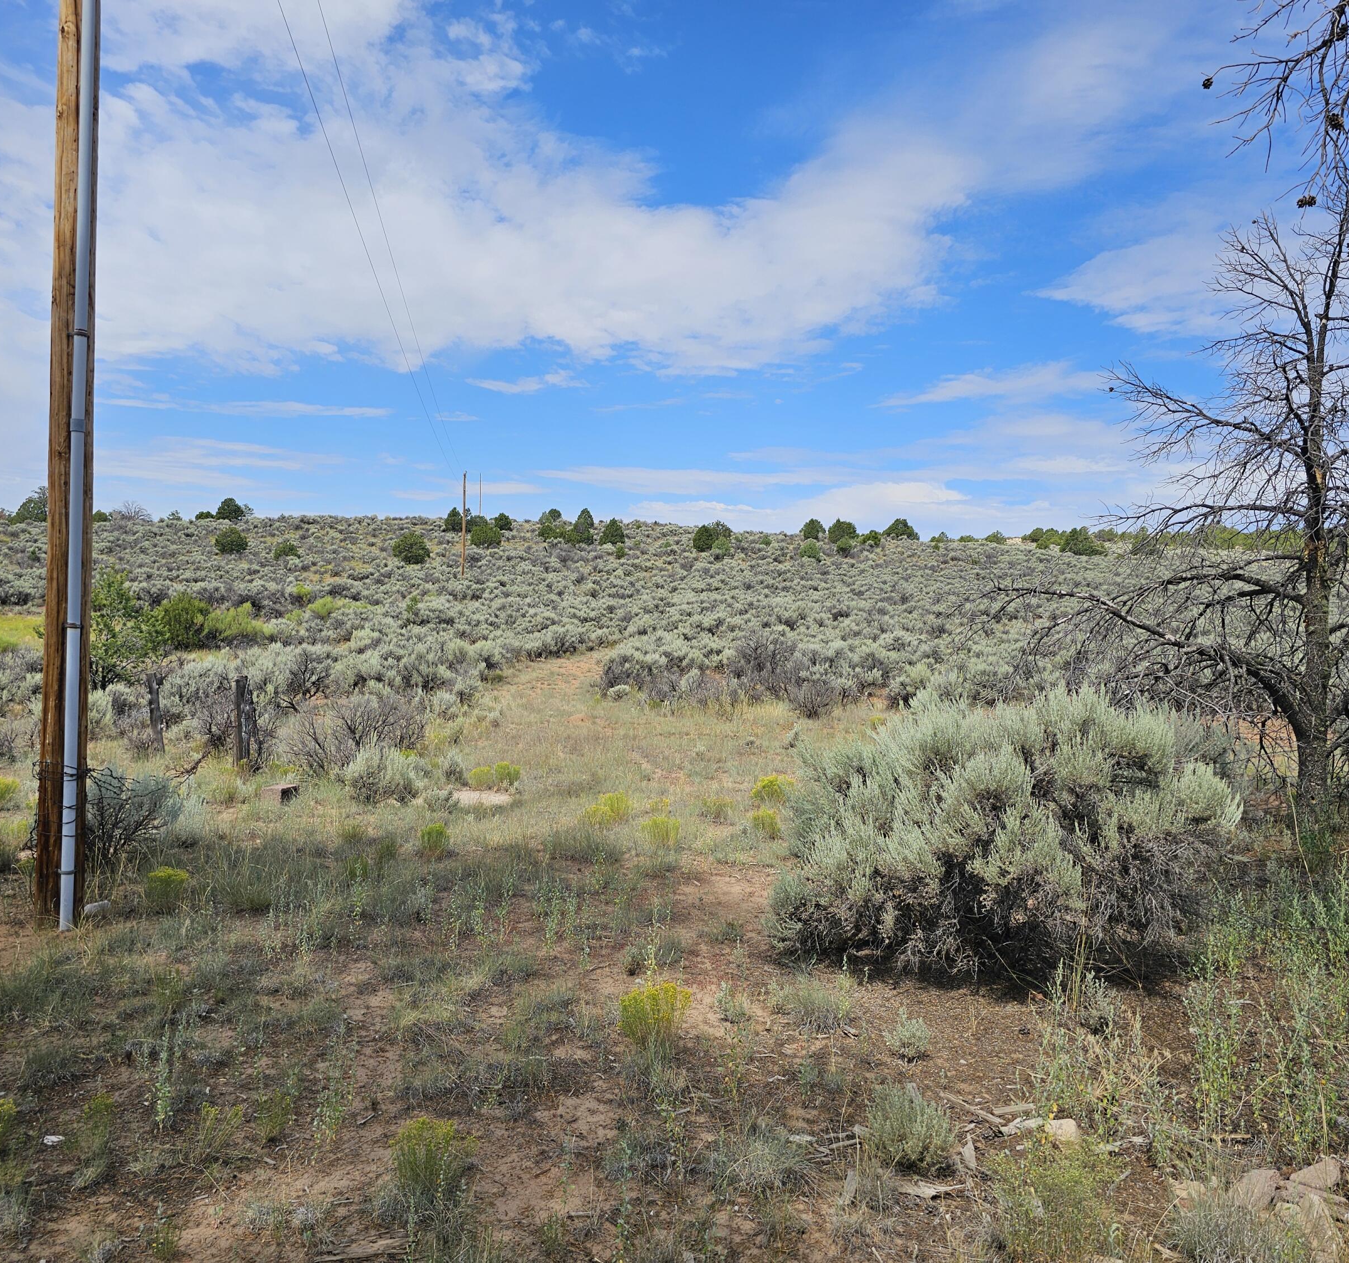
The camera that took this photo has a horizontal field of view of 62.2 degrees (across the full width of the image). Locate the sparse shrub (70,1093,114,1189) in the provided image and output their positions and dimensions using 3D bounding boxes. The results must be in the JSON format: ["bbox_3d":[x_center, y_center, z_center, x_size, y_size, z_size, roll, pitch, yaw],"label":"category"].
[{"bbox_3d":[-1.647,1.437,3.162,0.130,0.260,0.140,1,1,0],"label":"sparse shrub"}]

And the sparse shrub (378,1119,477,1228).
[{"bbox_3d":[-0.667,1.443,3.049,0.270,0.246,0.243,1,1,-12],"label":"sparse shrub"}]

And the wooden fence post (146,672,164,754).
[{"bbox_3d":[-5.898,0.918,12.700,0.140,0.948,0.140,-7,0,-25],"label":"wooden fence post"}]

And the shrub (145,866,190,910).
[{"bbox_3d":[-2.727,1.376,6.021,0.219,0.225,0.197,1,1,-24],"label":"shrub"}]

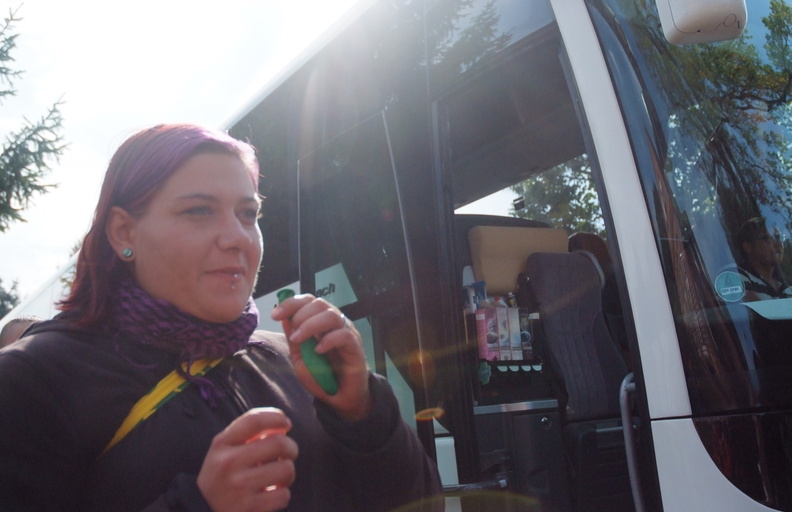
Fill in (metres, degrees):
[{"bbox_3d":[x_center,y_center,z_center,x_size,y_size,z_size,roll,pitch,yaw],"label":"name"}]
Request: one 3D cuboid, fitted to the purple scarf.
[{"bbox_3d":[-0.238,0.093,0.930,0.185,0.140,0.175,-13,-17,39],"label":"purple scarf"}]

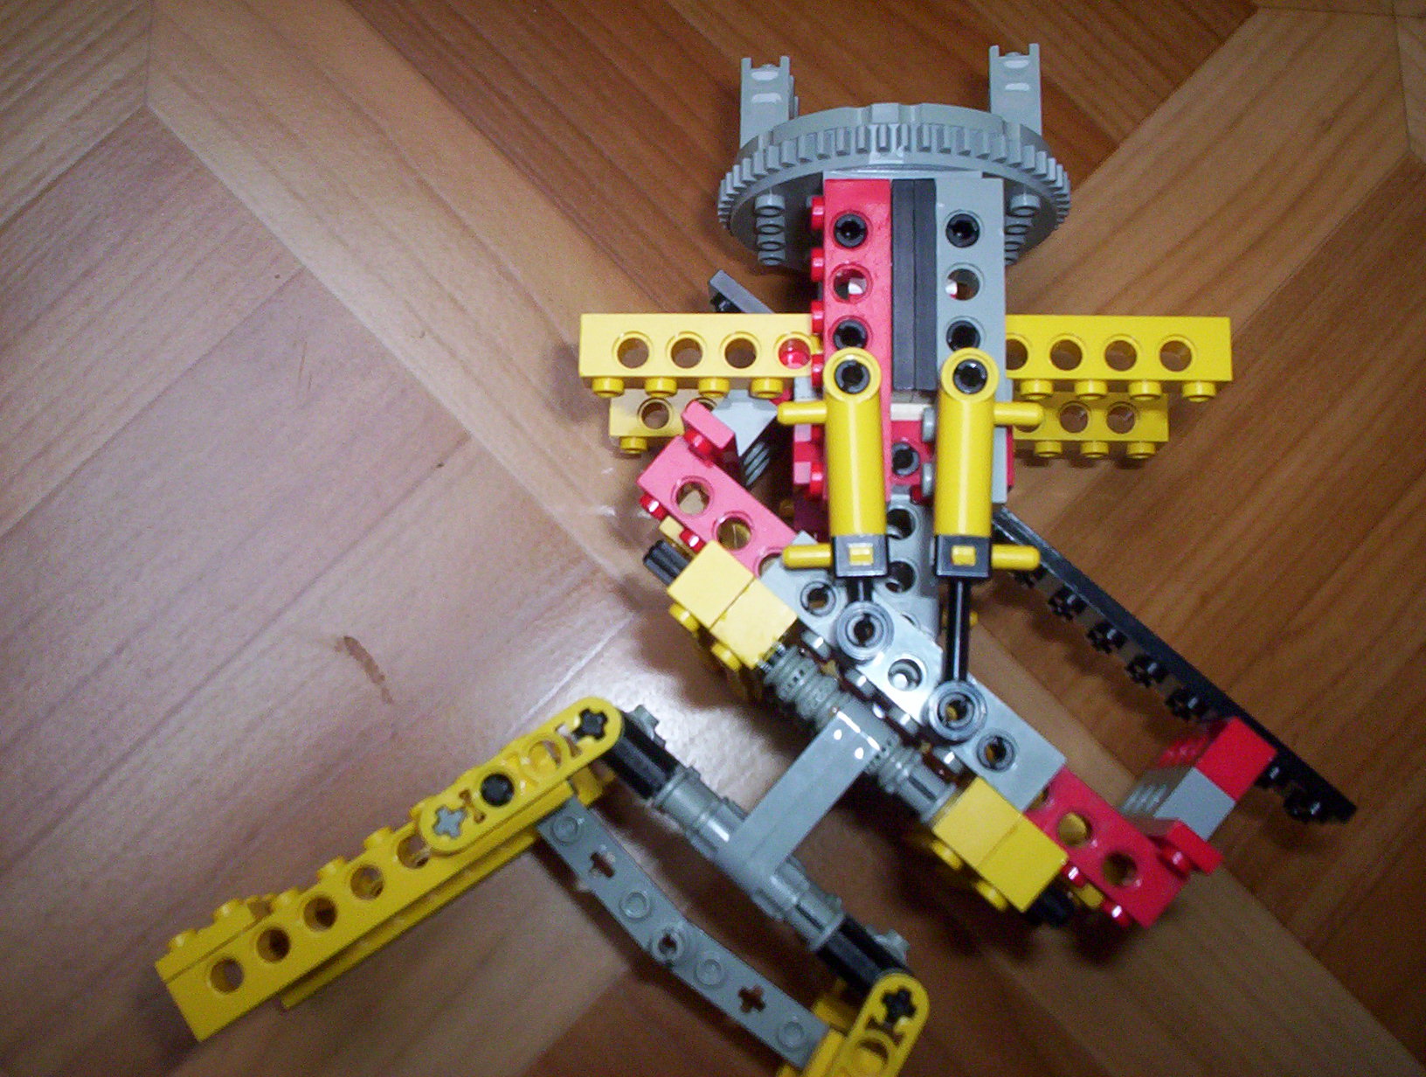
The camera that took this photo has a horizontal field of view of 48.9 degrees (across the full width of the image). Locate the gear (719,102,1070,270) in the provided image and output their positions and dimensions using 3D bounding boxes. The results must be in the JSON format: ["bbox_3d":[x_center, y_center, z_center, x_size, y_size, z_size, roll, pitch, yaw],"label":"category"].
[{"bbox_3d":[0.029,-0.054,0.257,0.058,0.058,0.011,1,79,3],"label":"gear"}]

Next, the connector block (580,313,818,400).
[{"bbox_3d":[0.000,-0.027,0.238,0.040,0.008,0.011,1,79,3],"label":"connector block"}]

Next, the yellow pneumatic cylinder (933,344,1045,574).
[{"bbox_3d":[0.038,-0.010,0.215,0.014,0.008,0.032,3,79,4],"label":"yellow pneumatic cylinder"}]

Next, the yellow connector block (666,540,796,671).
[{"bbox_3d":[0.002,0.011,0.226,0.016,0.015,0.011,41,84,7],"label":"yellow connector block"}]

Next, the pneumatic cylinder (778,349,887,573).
[{"bbox_3d":[0.016,-0.010,0.216,0.014,0.008,0.032,-2,79,3],"label":"pneumatic cylinder"}]

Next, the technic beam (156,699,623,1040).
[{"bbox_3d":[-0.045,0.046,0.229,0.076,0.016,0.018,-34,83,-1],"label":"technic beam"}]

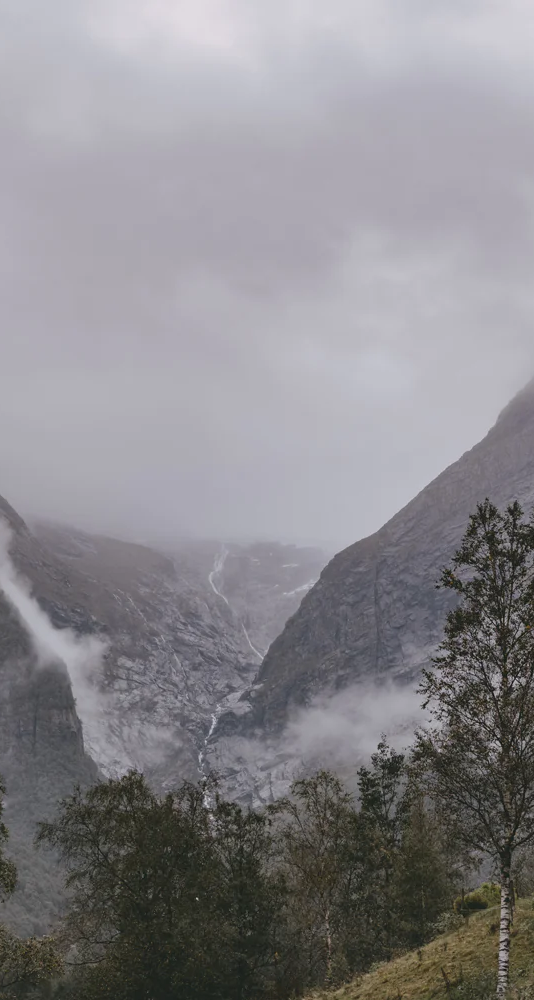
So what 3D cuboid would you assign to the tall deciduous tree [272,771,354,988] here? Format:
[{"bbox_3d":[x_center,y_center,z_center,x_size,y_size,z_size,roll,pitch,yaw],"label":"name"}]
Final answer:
[{"bbox_3d":[1.428,11.768,53.989,2.531,6.747,2.531,0,-10,1],"label":"tall deciduous tree"}]

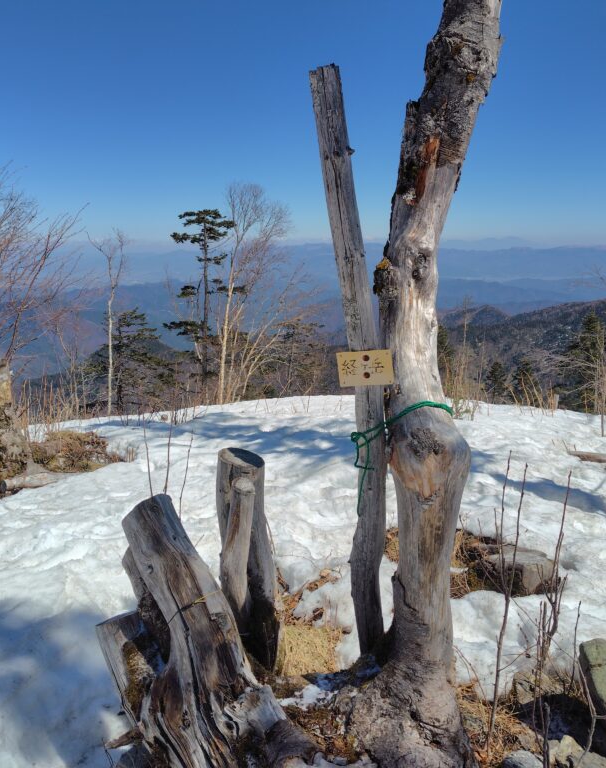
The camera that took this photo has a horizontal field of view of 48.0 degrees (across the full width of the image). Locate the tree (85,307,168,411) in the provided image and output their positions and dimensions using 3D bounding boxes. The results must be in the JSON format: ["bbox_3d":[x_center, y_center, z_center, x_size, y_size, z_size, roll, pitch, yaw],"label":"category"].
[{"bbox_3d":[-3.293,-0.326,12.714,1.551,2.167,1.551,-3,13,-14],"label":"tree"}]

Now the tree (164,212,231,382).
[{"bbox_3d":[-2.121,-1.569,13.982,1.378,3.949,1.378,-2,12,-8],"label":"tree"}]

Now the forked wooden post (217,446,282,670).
[{"bbox_3d":[-0.195,0.630,2.385,0.206,0.842,0.200,-1,12,-5],"label":"forked wooden post"}]

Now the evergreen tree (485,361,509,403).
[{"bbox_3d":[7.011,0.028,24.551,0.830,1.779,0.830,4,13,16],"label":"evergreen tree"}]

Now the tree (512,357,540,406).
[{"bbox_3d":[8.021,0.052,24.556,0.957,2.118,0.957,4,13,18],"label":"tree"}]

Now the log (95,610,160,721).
[{"bbox_3d":[-0.500,0.880,2.065,0.160,0.400,0.160,-10,17,2],"label":"log"}]

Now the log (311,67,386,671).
[{"bbox_3d":[0.161,0.004,2.320,0.115,2.049,0.100,-5,12,1],"label":"log"}]

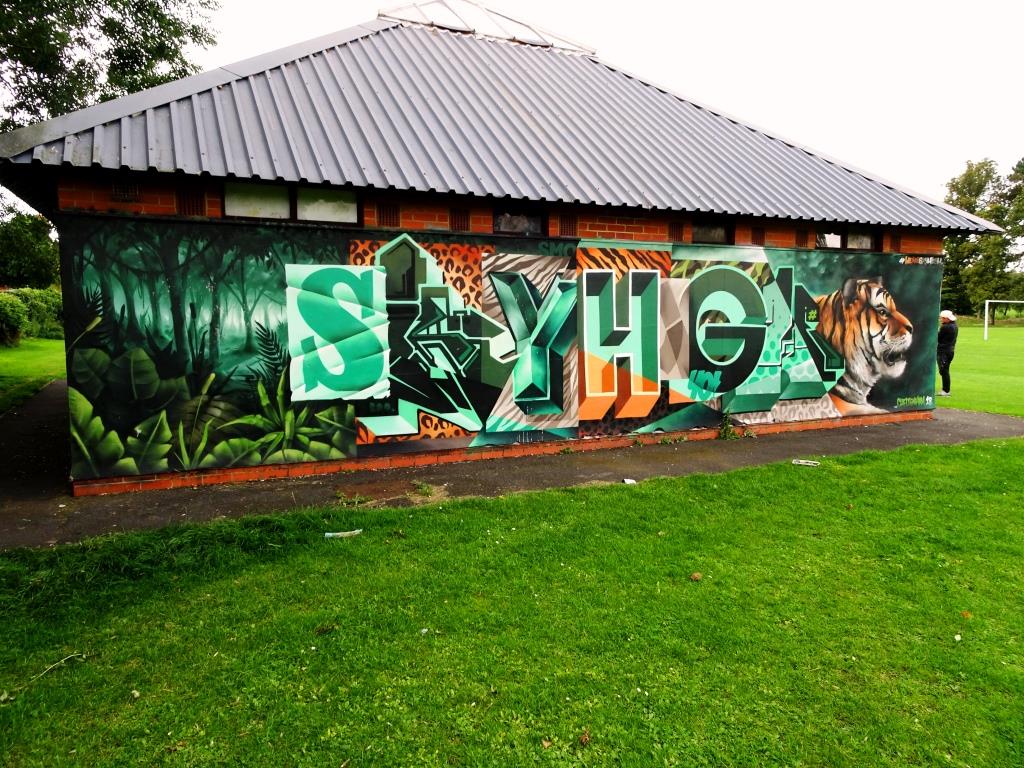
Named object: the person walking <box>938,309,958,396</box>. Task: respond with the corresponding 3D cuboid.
[{"bbox_3d":[8.199,-0.579,13.457,0.420,1.620,0.480,1,5,20],"label":"person walking"}]

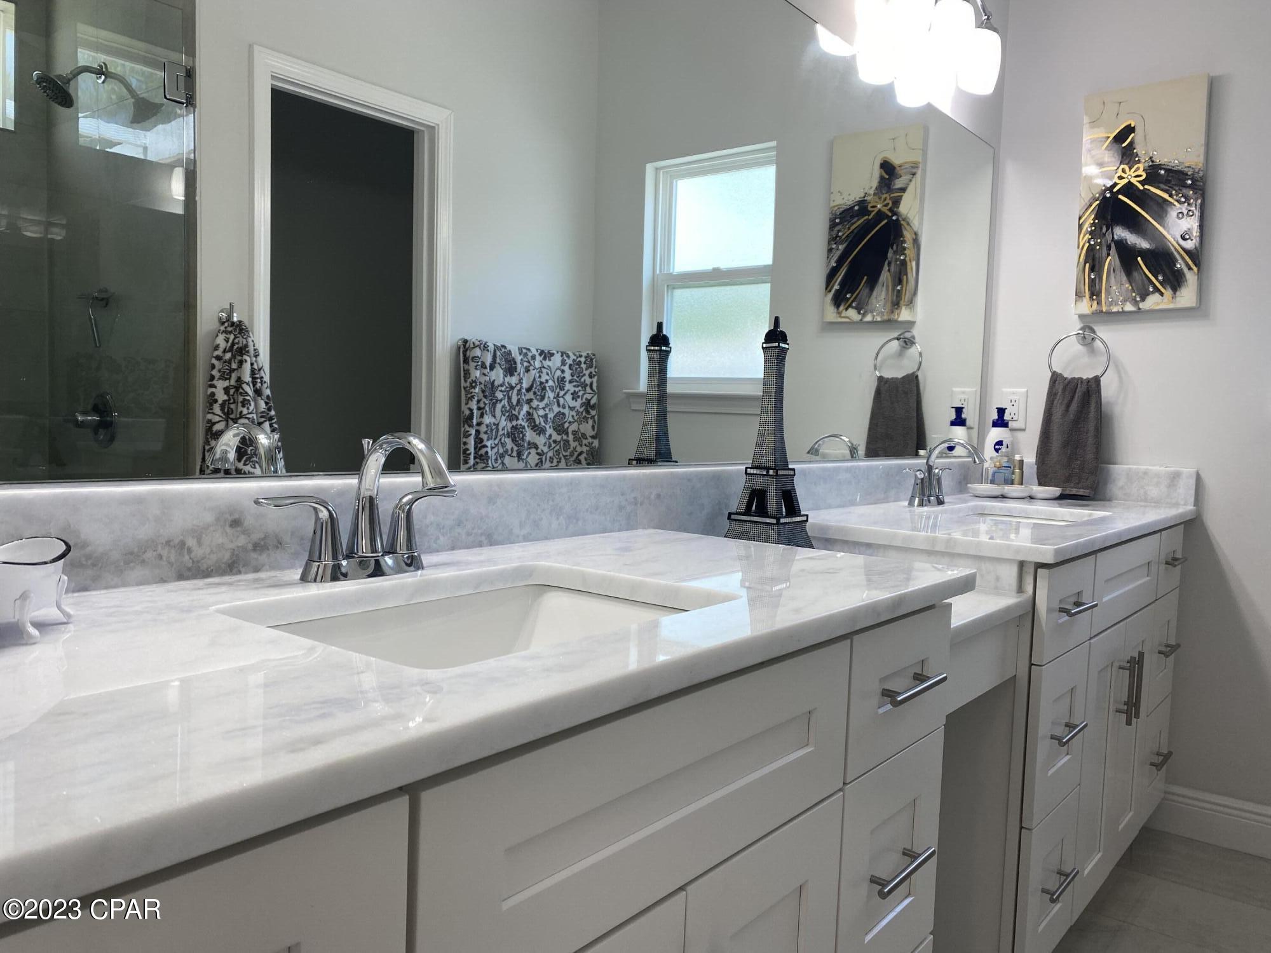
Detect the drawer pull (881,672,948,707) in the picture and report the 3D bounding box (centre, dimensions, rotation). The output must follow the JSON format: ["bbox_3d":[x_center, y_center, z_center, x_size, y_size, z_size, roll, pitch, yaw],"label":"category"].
[{"bbox_3d":[0.340,0.260,1.176,0.036,0.012,0.158,5,4,39],"label":"drawer pull"}]

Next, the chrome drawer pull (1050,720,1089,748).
[{"bbox_3d":[0.802,0.473,1.767,0.036,0.012,0.158,5,4,39],"label":"chrome drawer pull"}]

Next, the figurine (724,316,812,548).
[{"bbox_3d":[0.242,-0.046,1.698,0.145,0.472,0.145,5,4,39],"label":"figurine"}]

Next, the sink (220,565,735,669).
[{"bbox_3d":[-0.142,0.210,0.968,0.330,0.160,0.460,5,4,39],"label":"sink"}]

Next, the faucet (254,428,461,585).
[{"bbox_3d":[-0.264,0.033,1.059,0.187,0.168,0.268,5,4,39],"label":"faucet"}]

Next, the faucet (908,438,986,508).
[{"bbox_3d":[0.767,-0.010,2.330,0.187,0.169,0.268,5,4,39],"label":"faucet"}]

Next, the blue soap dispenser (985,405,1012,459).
[{"bbox_3d":[1.079,-0.077,2.838,0.086,0.256,0.058,3,4,17],"label":"blue soap dispenser"}]

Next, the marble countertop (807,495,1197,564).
[{"bbox_3d":[0.874,0.098,2.260,0.585,0.032,1.310,5,4,39],"label":"marble countertop"}]

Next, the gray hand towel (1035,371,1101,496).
[{"bbox_3d":[1.236,-0.124,2.725,0.175,0.357,0.060,5,4,39],"label":"gray hand towel"}]

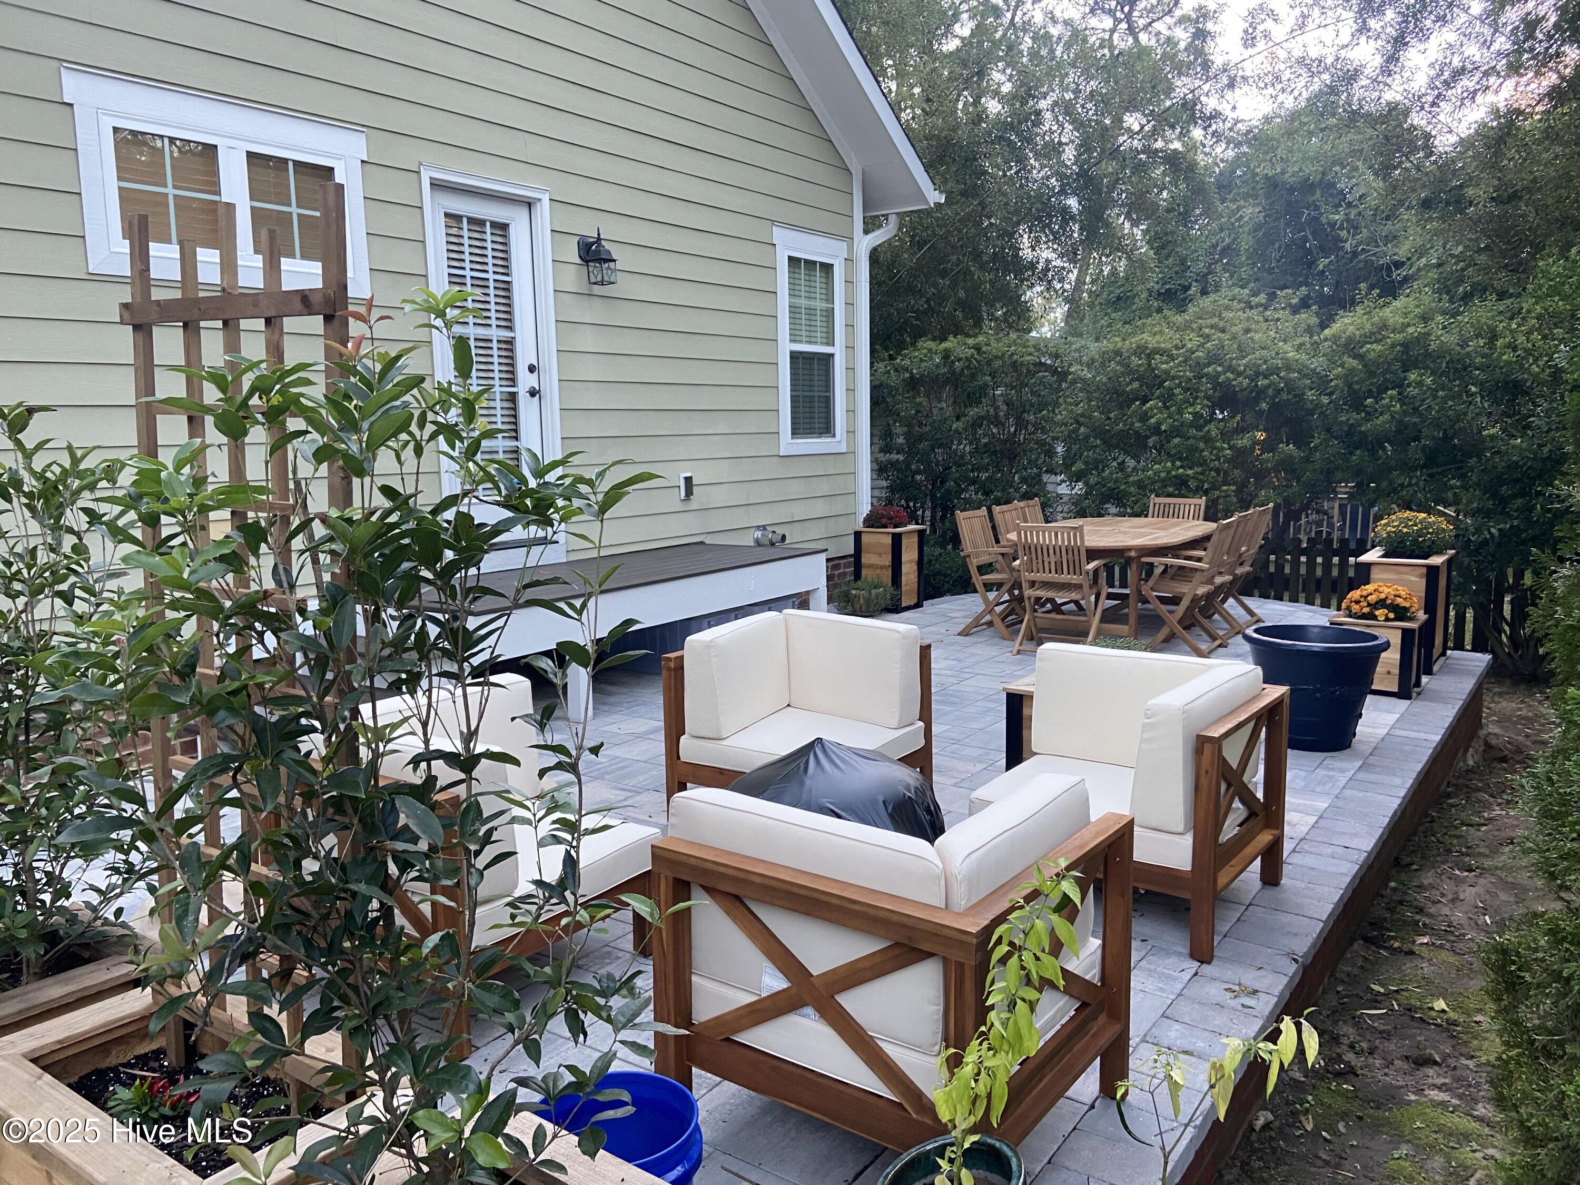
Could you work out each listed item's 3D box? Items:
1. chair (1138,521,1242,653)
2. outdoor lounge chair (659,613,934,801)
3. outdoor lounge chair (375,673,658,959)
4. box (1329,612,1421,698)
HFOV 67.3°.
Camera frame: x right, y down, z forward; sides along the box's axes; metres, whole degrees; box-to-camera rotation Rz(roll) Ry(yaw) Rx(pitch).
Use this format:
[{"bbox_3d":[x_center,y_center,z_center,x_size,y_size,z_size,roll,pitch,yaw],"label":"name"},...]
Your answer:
[{"bbox_3d":[2.615,-0.062,7.788,0.540,0.885,0.550,4,9,30],"label":"chair"},{"bbox_3d":[0.043,0.499,4.619,0.760,0.740,0.730,5,10,37],"label":"outdoor lounge chair"},{"bbox_3d":[-0.867,0.693,3.351,0.755,0.740,0.725,5,10,37],"label":"outdoor lounge chair"},{"bbox_3d":[3.329,0.347,6.722,0.445,0.412,0.416,5,10,35],"label":"box"}]

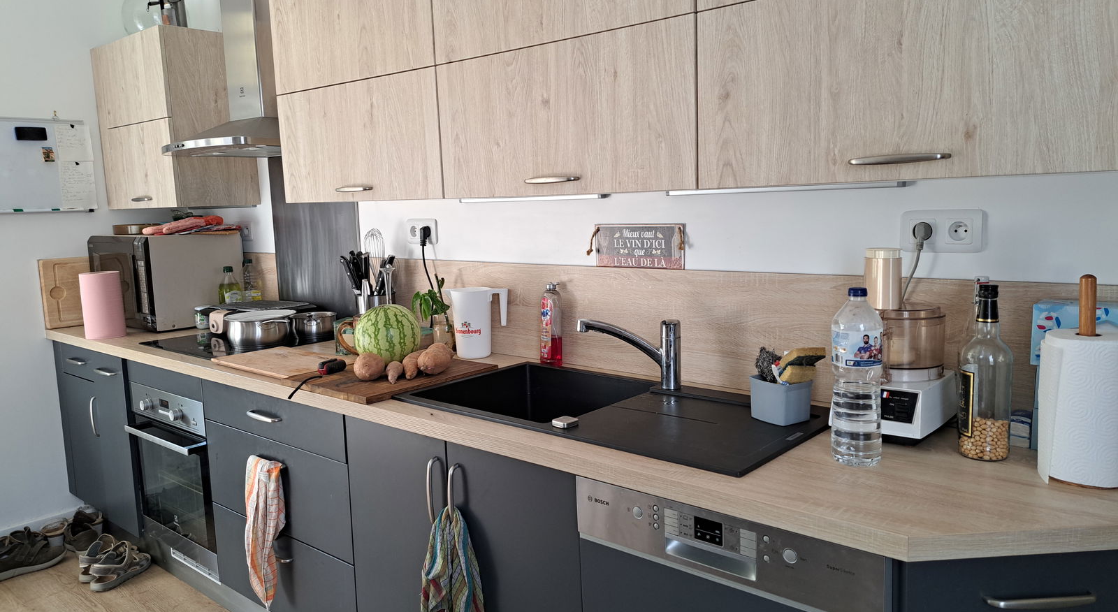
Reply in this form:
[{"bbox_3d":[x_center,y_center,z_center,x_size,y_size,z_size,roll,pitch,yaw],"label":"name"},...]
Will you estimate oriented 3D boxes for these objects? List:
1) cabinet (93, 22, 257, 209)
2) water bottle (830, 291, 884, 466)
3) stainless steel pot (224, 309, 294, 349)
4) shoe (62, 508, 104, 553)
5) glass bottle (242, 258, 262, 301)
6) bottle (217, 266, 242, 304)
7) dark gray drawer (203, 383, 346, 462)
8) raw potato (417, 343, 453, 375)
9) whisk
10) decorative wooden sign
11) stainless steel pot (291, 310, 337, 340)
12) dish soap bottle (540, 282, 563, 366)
[{"bbox_3d":[-1.715,-0.802,3.466,0.685,0.714,0.369,5,10,39],"label":"cabinet"},{"bbox_3d":[0.561,0.132,1.453,0.088,0.325,0.088,-1,8,3],"label":"water bottle"},{"bbox_3d":[-1.114,0.088,2.911,0.240,0.115,0.240,-2,8,0],"label":"stainless steel pot"},{"bbox_3d":[-2.086,0.993,3.394,0.105,0.120,0.275,-10,11,-44],"label":"shoe"},{"bbox_3d":[-1.324,-0.050,3.334,0.079,0.297,0.079,5,10,39],"label":"glass bottle"},{"bbox_3d":[-1.468,-0.045,3.454,0.078,0.260,0.080,5,10,40],"label":"bottle"},{"bbox_3d":[-0.885,0.337,2.364,0.800,0.148,0.037,5,10,39],"label":"dark gray drawer"},{"bbox_3d":[-0.360,0.154,2.263,0.086,0.083,0.147,0,8,12],"label":"raw potato"},{"bbox_3d":[-0.636,-0.106,2.713,0.074,0.330,0.074,5,10,39],"label":"whisk"},{"bbox_3d":[0.219,-0.169,2.194,0.310,0.128,0.016,5,10,39],"label":"decorative wooden sign"},{"bbox_3d":[-0.959,0.078,3.036,0.185,0.092,0.215,-4,8,-18],"label":"stainless steel pot"},{"bbox_3d":[-0.020,0.062,2.354,0.072,0.257,0.050,5,10,40],"label":"dish soap bottle"}]

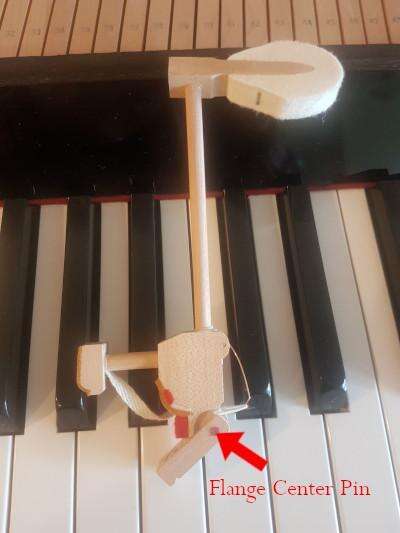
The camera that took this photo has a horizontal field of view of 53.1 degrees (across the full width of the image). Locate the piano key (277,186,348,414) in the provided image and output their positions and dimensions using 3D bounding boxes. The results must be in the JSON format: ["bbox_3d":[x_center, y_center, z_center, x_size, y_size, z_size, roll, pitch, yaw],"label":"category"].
[{"bbox_3d":[0.046,0.010,0.165,0.013,0.011,0.095,-3,71,-3],"label":"piano key"}]

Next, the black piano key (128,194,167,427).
[{"bbox_3d":[-0.022,0.014,0.162,0.013,0.011,0.095,-3,71,-3],"label":"black piano key"}]

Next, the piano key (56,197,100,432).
[{"bbox_3d":[-0.048,0.015,0.161,0.013,0.011,0.095,-3,71,-3],"label":"piano key"}]

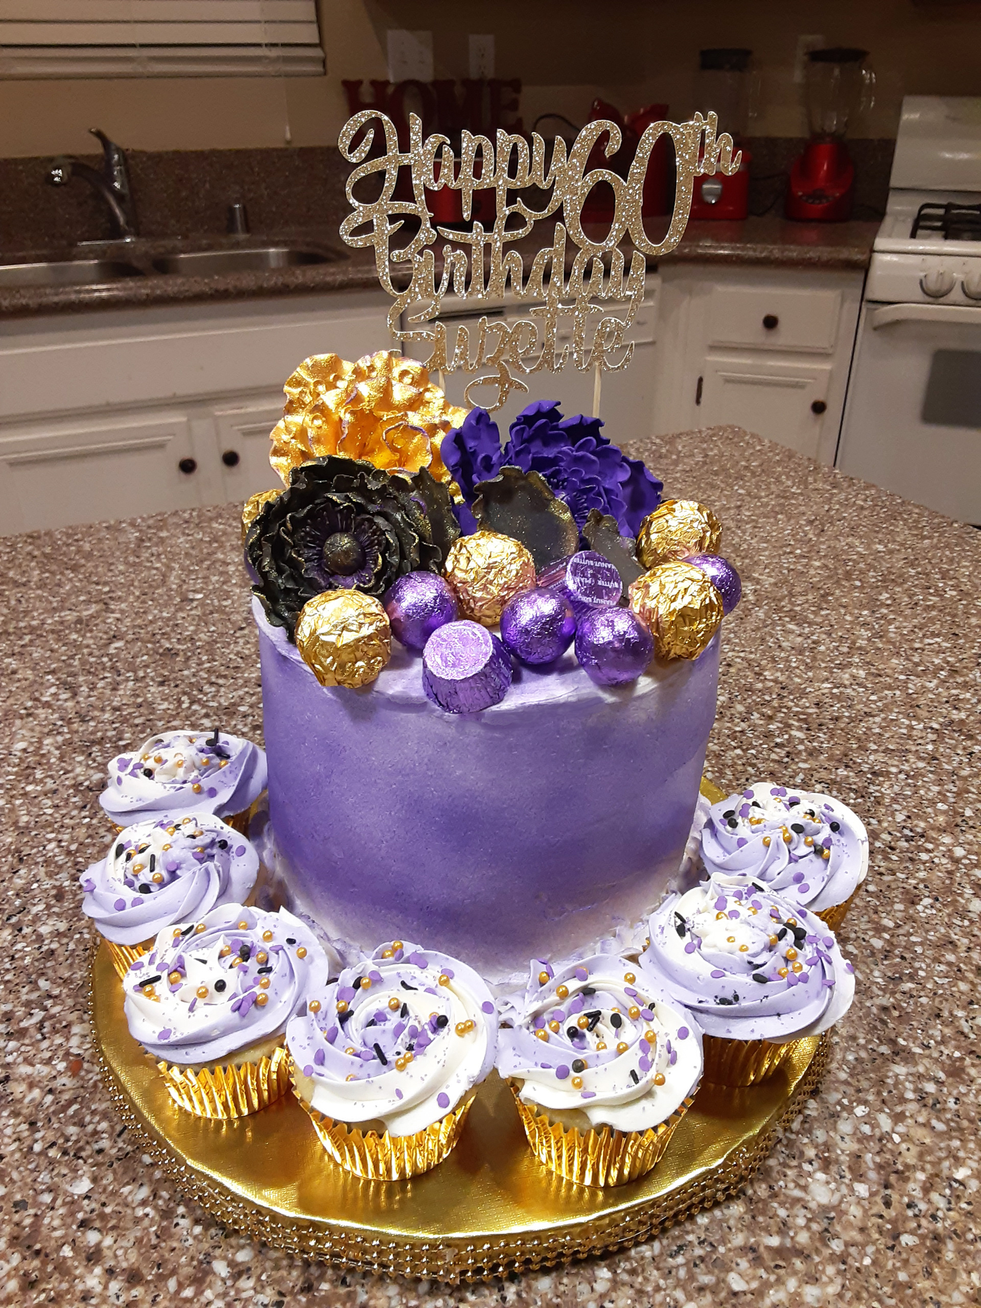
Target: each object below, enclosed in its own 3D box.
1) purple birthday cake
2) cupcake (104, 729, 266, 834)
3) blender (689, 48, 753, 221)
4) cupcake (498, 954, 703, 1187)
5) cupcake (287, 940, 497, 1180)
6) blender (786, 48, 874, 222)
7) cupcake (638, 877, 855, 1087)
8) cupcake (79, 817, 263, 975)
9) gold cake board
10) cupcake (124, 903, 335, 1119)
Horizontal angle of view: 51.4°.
[{"bbox_3d":[-0.004,-0.008,0.439,0.207,0.225,0.199,-1,29,0],"label":"purple birthday cake"},{"bbox_3d":[-0.138,0.071,0.468,0.072,0.062,0.072,-1,29,0],"label":"cupcake"},{"bbox_3d":[0.612,-1.353,2.670,0.195,0.390,0.185,9,30,16],"label":"blender"},{"bbox_3d":[0.036,0.138,0.345,0.069,0.060,0.069,-1,29,0],"label":"cupcake"},{"bbox_3d":[-0.033,0.136,0.348,0.070,0.062,0.070,-1,29,0],"label":"cupcake"},{"bbox_3d":[0.883,-1.332,2.624,0.190,0.385,0.190,9,30,16],"label":"blender"},{"bbox_3d":[0.092,0.120,0.378,0.073,0.059,0.073,-1,29,0],"label":"cupcake"},{"bbox_3d":[-0.127,0.101,0.414,0.070,0.062,0.070,-1,29,0],"label":"cupcake"},{"bbox_3d":[-0.013,0.118,0.463,0.315,0.018,0.315,-1,29,0],"label":"gold cake board"},{"bbox_3d":[-0.092,0.127,0.369,0.071,0.059,0.071,-1,29,0],"label":"cupcake"}]

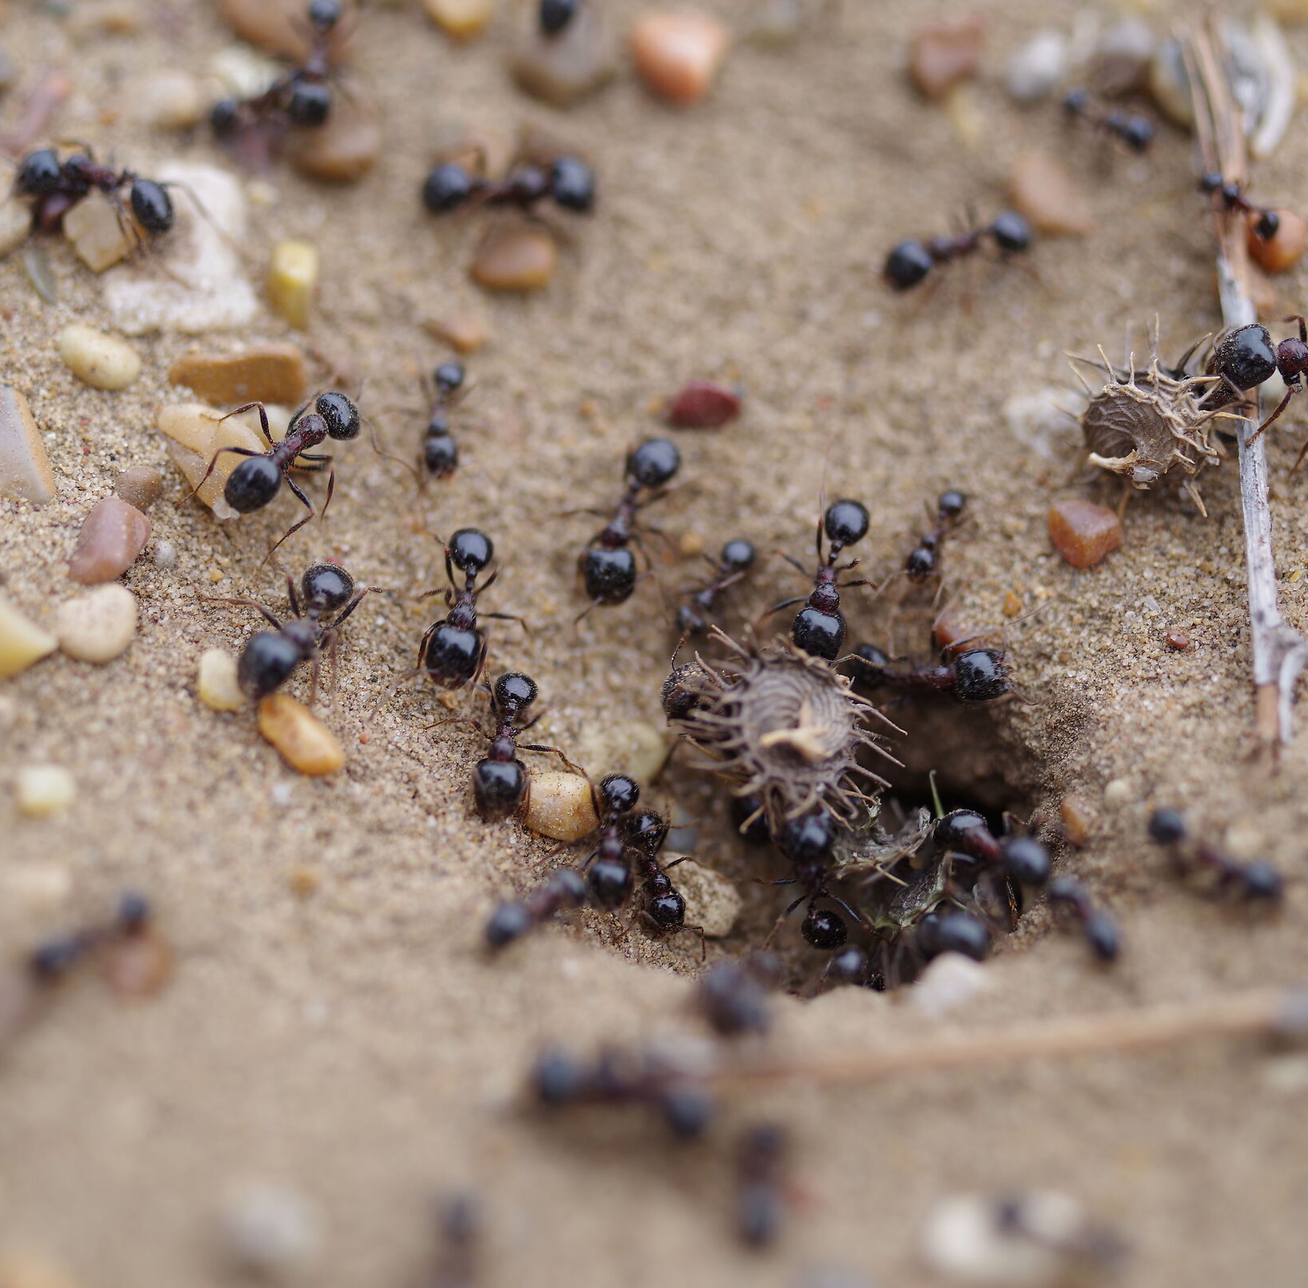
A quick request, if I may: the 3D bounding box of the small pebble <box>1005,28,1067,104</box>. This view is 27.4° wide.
[{"bbox_3d":[0.021,-0.032,0.149,0.003,0.002,0.004,32,54,26],"label":"small pebble"}]

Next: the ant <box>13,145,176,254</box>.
[{"bbox_3d":[-0.029,-0.023,0.140,0.008,0.004,0.004,12,49,11],"label":"ant"}]

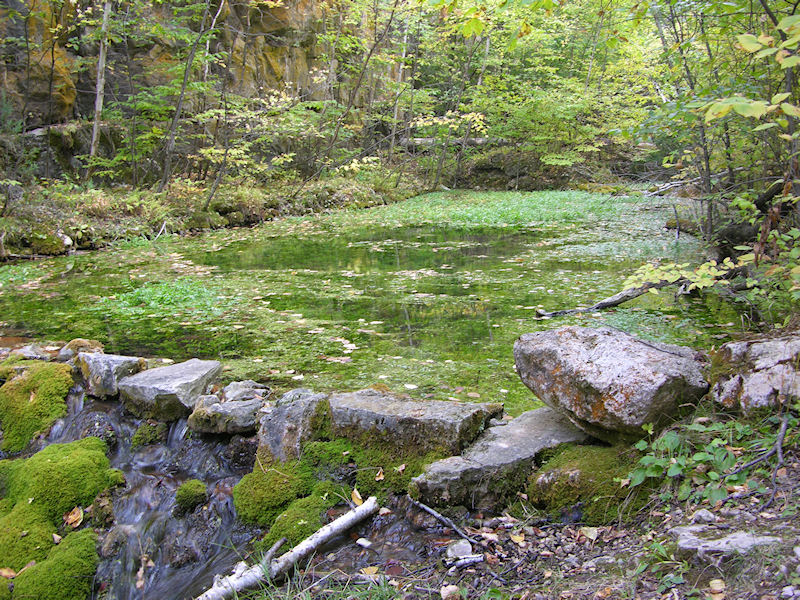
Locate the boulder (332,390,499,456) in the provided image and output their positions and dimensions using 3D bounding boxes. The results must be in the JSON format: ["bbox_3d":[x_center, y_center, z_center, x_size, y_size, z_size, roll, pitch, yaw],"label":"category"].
[{"bbox_3d":[0.082,0.559,3.800,0.750,0.190,0.330,3,12,17],"label":"boulder"}]

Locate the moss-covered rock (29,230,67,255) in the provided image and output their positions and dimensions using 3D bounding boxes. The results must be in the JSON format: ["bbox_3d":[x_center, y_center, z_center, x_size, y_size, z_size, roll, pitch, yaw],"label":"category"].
[{"bbox_3d":[-4.155,-0.682,9.550,0.420,0.260,0.330,-4,12,-20],"label":"moss-covered rock"}]

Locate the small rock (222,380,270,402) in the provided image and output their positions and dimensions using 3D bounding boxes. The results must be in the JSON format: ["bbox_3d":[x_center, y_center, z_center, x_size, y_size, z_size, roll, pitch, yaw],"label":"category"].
[{"bbox_3d":[-0.789,0.471,4.170,0.220,0.090,0.160,0,11,0],"label":"small rock"}]

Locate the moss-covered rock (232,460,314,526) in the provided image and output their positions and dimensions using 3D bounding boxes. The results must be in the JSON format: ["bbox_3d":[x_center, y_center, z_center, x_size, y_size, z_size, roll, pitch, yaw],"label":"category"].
[{"bbox_3d":[-0.507,0.752,3.242,0.310,0.190,0.260,-2,12,-10],"label":"moss-covered rock"}]

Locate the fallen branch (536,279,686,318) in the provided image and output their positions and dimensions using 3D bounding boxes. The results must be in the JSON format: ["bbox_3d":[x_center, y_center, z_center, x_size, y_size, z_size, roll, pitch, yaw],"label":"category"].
[{"bbox_3d":[1.455,-0.047,5.566,1.200,0.180,0.160,-6,13,-24],"label":"fallen branch"}]

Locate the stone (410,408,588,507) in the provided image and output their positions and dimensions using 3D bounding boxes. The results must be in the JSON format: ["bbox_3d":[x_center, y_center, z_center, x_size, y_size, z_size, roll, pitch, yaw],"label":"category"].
[{"bbox_3d":[0.426,0.665,3.520,0.760,0.240,0.360,-5,12,-24],"label":"stone"}]

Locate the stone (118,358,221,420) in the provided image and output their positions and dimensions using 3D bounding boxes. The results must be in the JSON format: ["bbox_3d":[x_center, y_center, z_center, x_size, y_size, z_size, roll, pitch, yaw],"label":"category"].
[{"bbox_3d":[-1.068,0.392,3.748,0.340,0.190,0.400,7,14,29],"label":"stone"}]

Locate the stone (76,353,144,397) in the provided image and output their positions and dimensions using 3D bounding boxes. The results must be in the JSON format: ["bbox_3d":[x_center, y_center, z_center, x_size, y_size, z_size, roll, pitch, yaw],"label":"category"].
[{"bbox_3d":[-1.660,0.430,4.660,0.340,0.210,0.260,-3,12,-15],"label":"stone"}]

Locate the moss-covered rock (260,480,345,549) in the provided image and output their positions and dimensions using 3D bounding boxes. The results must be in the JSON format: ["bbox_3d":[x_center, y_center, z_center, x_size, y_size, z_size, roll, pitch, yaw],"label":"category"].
[{"bbox_3d":[-0.370,0.808,3.101,0.310,0.170,0.230,-9,15,-37],"label":"moss-covered rock"}]

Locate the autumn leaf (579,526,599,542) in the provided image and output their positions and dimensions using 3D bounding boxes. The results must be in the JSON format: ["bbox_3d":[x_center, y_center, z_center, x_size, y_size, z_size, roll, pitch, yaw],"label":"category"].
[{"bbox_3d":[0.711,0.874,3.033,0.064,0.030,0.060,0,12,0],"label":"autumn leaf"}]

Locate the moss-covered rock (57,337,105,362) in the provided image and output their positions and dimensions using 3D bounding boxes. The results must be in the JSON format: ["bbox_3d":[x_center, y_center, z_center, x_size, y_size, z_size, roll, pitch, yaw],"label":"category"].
[{"bbox_3d":[-1.963,0.308,4.980,0.250,0.140,0.210,-3,12,-15],"label":"moss-covered rock"}]

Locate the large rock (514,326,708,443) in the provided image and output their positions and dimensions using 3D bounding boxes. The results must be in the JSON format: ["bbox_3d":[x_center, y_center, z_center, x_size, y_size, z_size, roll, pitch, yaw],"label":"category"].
[{"bbox_3d":[0.868,0.300,3.318,0.710,0.360,0.500,3,12,12],"label":"large rock"}]

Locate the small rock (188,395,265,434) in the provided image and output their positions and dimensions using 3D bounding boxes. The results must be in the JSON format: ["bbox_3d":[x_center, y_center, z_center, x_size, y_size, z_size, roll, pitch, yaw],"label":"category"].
[{"bbox_3d":[-0.760,0.482,3.542,0.320,0.150,0.230,0,12,0],"label":"small rock"}]

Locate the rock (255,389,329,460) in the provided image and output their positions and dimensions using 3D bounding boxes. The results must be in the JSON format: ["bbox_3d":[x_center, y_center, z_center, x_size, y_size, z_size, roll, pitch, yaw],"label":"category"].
[{"bbox_3d":[-0.492,0.581,3.790,0.300,0.270,0.280,2,11,10],"label":"rock"}]

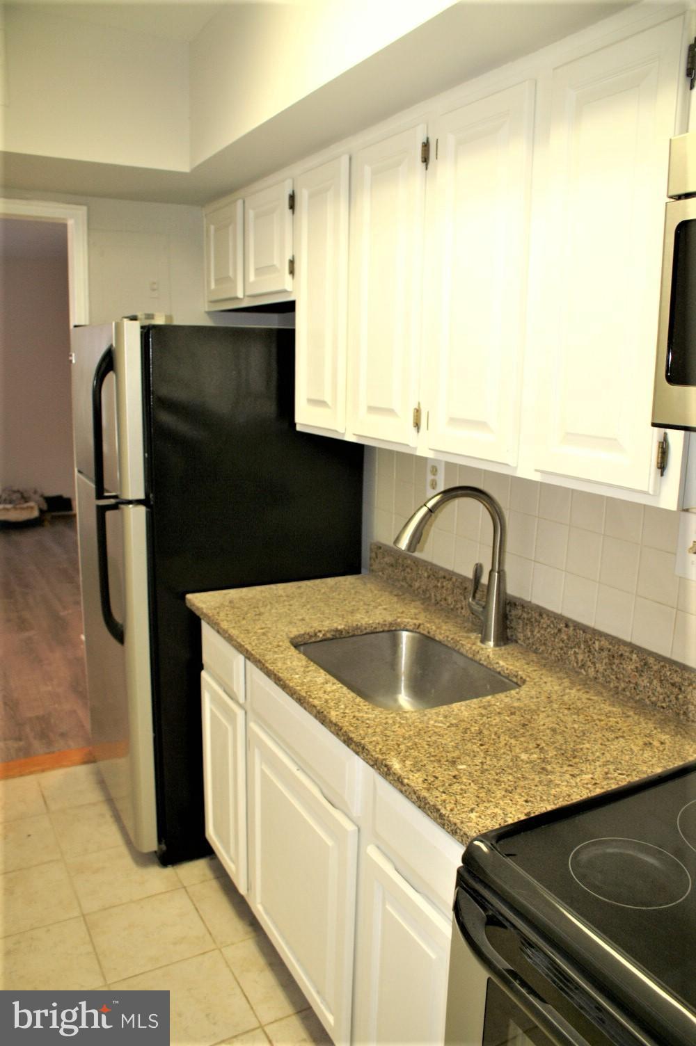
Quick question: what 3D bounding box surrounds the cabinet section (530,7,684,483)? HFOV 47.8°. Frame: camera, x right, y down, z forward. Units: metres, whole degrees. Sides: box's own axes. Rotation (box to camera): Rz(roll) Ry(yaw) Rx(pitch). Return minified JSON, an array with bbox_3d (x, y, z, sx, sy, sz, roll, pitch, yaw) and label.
[{"bbox_3d":[0.562,-0.438,1.407,0.310,0.724,0.295,-6,13,-29],"label":"cabinet section"}]

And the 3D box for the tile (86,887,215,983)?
[{"bbox_3d":[-0.567,1.177,2.248,0.302,0.010,0.302,-5,13,-29],"label":"tile"}]

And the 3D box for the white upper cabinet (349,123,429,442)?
[{"bbox_3d":[0.226,-0.568,1.963,0.325,0.740,0.330,-5,13,-29],"label":"white upper cabinet"}]

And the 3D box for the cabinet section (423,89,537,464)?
[{"bbox_3d":[0.395,-0.503,1.695,0.310,0.721,0.299,-6,13,-29],"label":"cabinet section"}]

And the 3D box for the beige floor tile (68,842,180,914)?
[{"bbox_3d":[-0.721,1.121,2.509,0.302,0.010,0.302,-5,13,-29],"label":"beige floor tile"}]

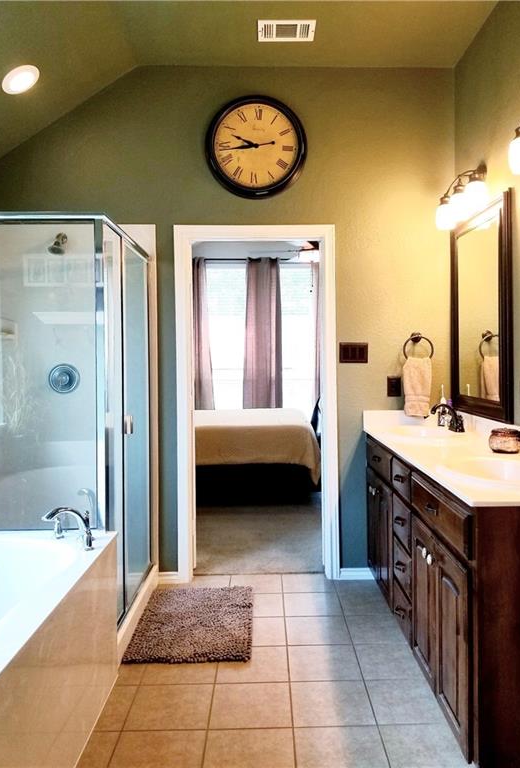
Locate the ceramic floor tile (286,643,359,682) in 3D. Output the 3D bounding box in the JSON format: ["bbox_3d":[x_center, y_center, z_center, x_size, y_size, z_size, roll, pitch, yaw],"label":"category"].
[{"bbox_3d":[0.275,1.218,2.514,0.303,0.010,0.303,-1,2,1],"label":"ceramic floor tile"}]

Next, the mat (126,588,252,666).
[{"bbox_3d":[-0.328,1.200,2.926,0.571,0.030,0.763,-1,2,0],"label":"mat"}]

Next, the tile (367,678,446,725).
[{"bbox_3d":[0.585,1.258,2.276,0.296,0.012,0.297,-1,3,0],"label":"tile"}]

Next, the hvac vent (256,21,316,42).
[{"bbox_3d":[0.141,-1.833,2.997,0.295,0.015,0.200,-1,3,0],"label":"hvac vent"}]

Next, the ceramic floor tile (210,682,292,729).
[{"bbox_3d":[-0.033,1.232,2.212,0.303,0.010,0.303,-1,2,1],"label":"ceramic floor tile"}]

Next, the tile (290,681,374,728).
[{"bbox_3d":[0.280,1.264,2.276,0.306,0.012,0.300,-1,3,0],"label":"tile"}]

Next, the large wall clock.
[{"bbox_3d":[-0.021,-1.363,3.340,0.587,0.587,0.065,-1,2,0],"label":"large wall clock"}]

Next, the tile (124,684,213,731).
[{"bbox_3d":[-0.338,1.236,2.215,0.303,0.010,0.303,-1,2,1],"label":"tile"}]

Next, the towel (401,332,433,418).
[{"bbox_3d":[0.940,-0.048,3.432,0.185,0.495,0.100,-1,3,0],"label":"towel"}]

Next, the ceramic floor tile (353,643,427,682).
[{"bbox_3d":[0.572,1.211,2.530,0.280,0.010,0.298,-1,2,0],"label":"ceramic floor tile"}]

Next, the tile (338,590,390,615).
[{"bbox_3d":[0.575,1.187,3.134,0.280,0.010,0.298,-1,2,0],"label":"tile"}]

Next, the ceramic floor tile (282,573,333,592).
[{"bbox_3d":[0.280,1.179,3.437,0.304,0.010,0.298,-1,2,0],"label":"ceramic floor tile"}]

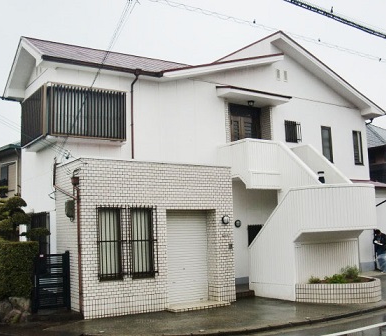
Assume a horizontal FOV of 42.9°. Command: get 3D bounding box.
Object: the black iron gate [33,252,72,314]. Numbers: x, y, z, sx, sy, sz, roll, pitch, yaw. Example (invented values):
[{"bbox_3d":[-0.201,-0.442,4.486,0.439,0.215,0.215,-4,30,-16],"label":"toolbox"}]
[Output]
[{"bbox_3d":[-3.121,2.516,10.896,0.861,1.287,0.119,3,-8,-32],"label":"black iron gate"}]

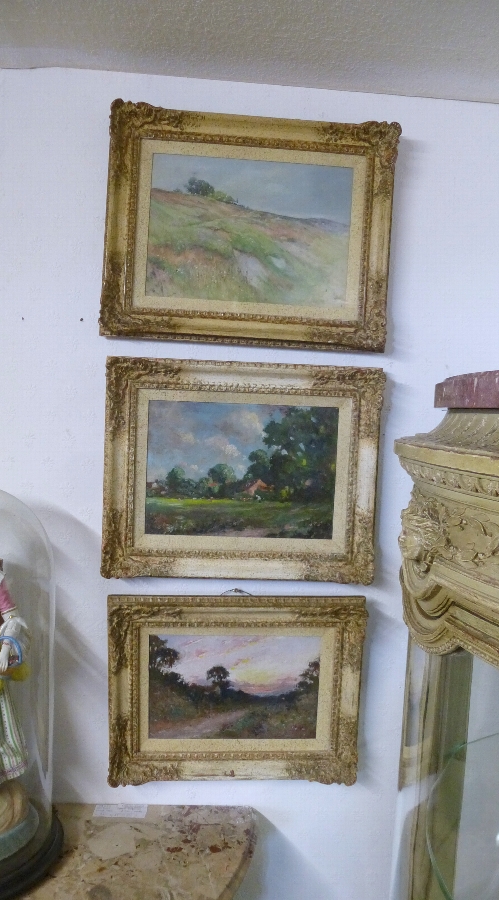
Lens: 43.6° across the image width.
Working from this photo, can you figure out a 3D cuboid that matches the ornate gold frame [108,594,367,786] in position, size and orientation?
[{"bbox_3d":[-0.024,0.427,1.105,0.439,0.329,0.050,1,6,-2],"label":"ornate gold frame"}]

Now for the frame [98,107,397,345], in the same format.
[{"bbox_3d":[0.001,-0.375,1.070,0.483,0.382,0.050,3,1,-3],"label":"frame"}]

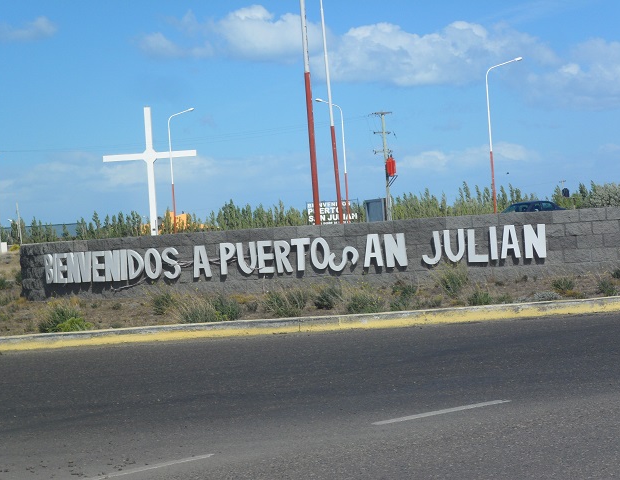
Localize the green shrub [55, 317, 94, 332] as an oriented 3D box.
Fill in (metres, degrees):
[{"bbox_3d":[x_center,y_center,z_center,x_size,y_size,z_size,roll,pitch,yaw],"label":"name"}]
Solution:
[{"bbox_3d":[-3.255,1.168,27.600,0.542,0.214,0.498,-3,0,0],"label":"green shrub"}]

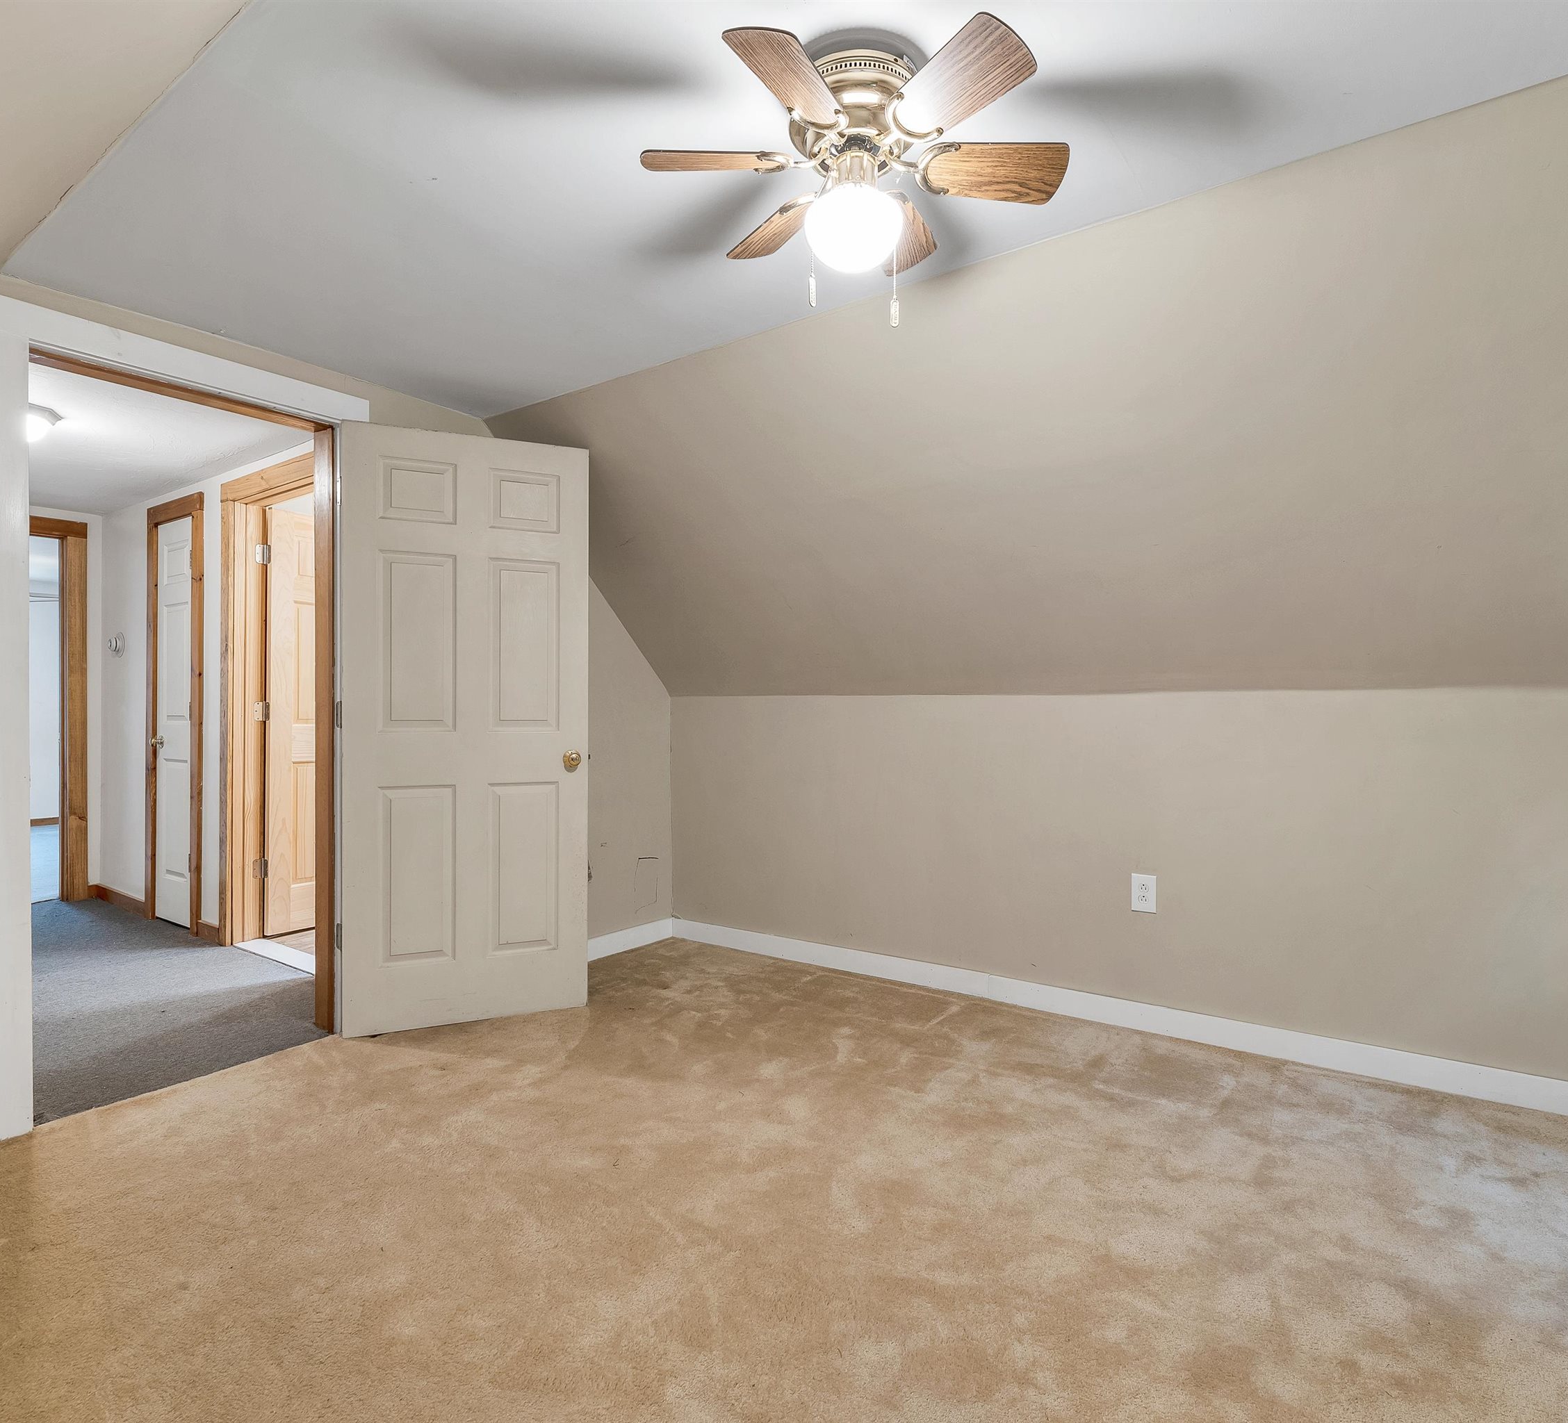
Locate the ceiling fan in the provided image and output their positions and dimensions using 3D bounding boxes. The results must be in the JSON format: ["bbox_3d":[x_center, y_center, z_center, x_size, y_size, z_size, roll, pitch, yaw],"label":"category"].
[{"bbox_3d":[0.128,-0.958,1.509,0.760,0.310,0.740,0,0,-34],"label":"ceiling fan"}]

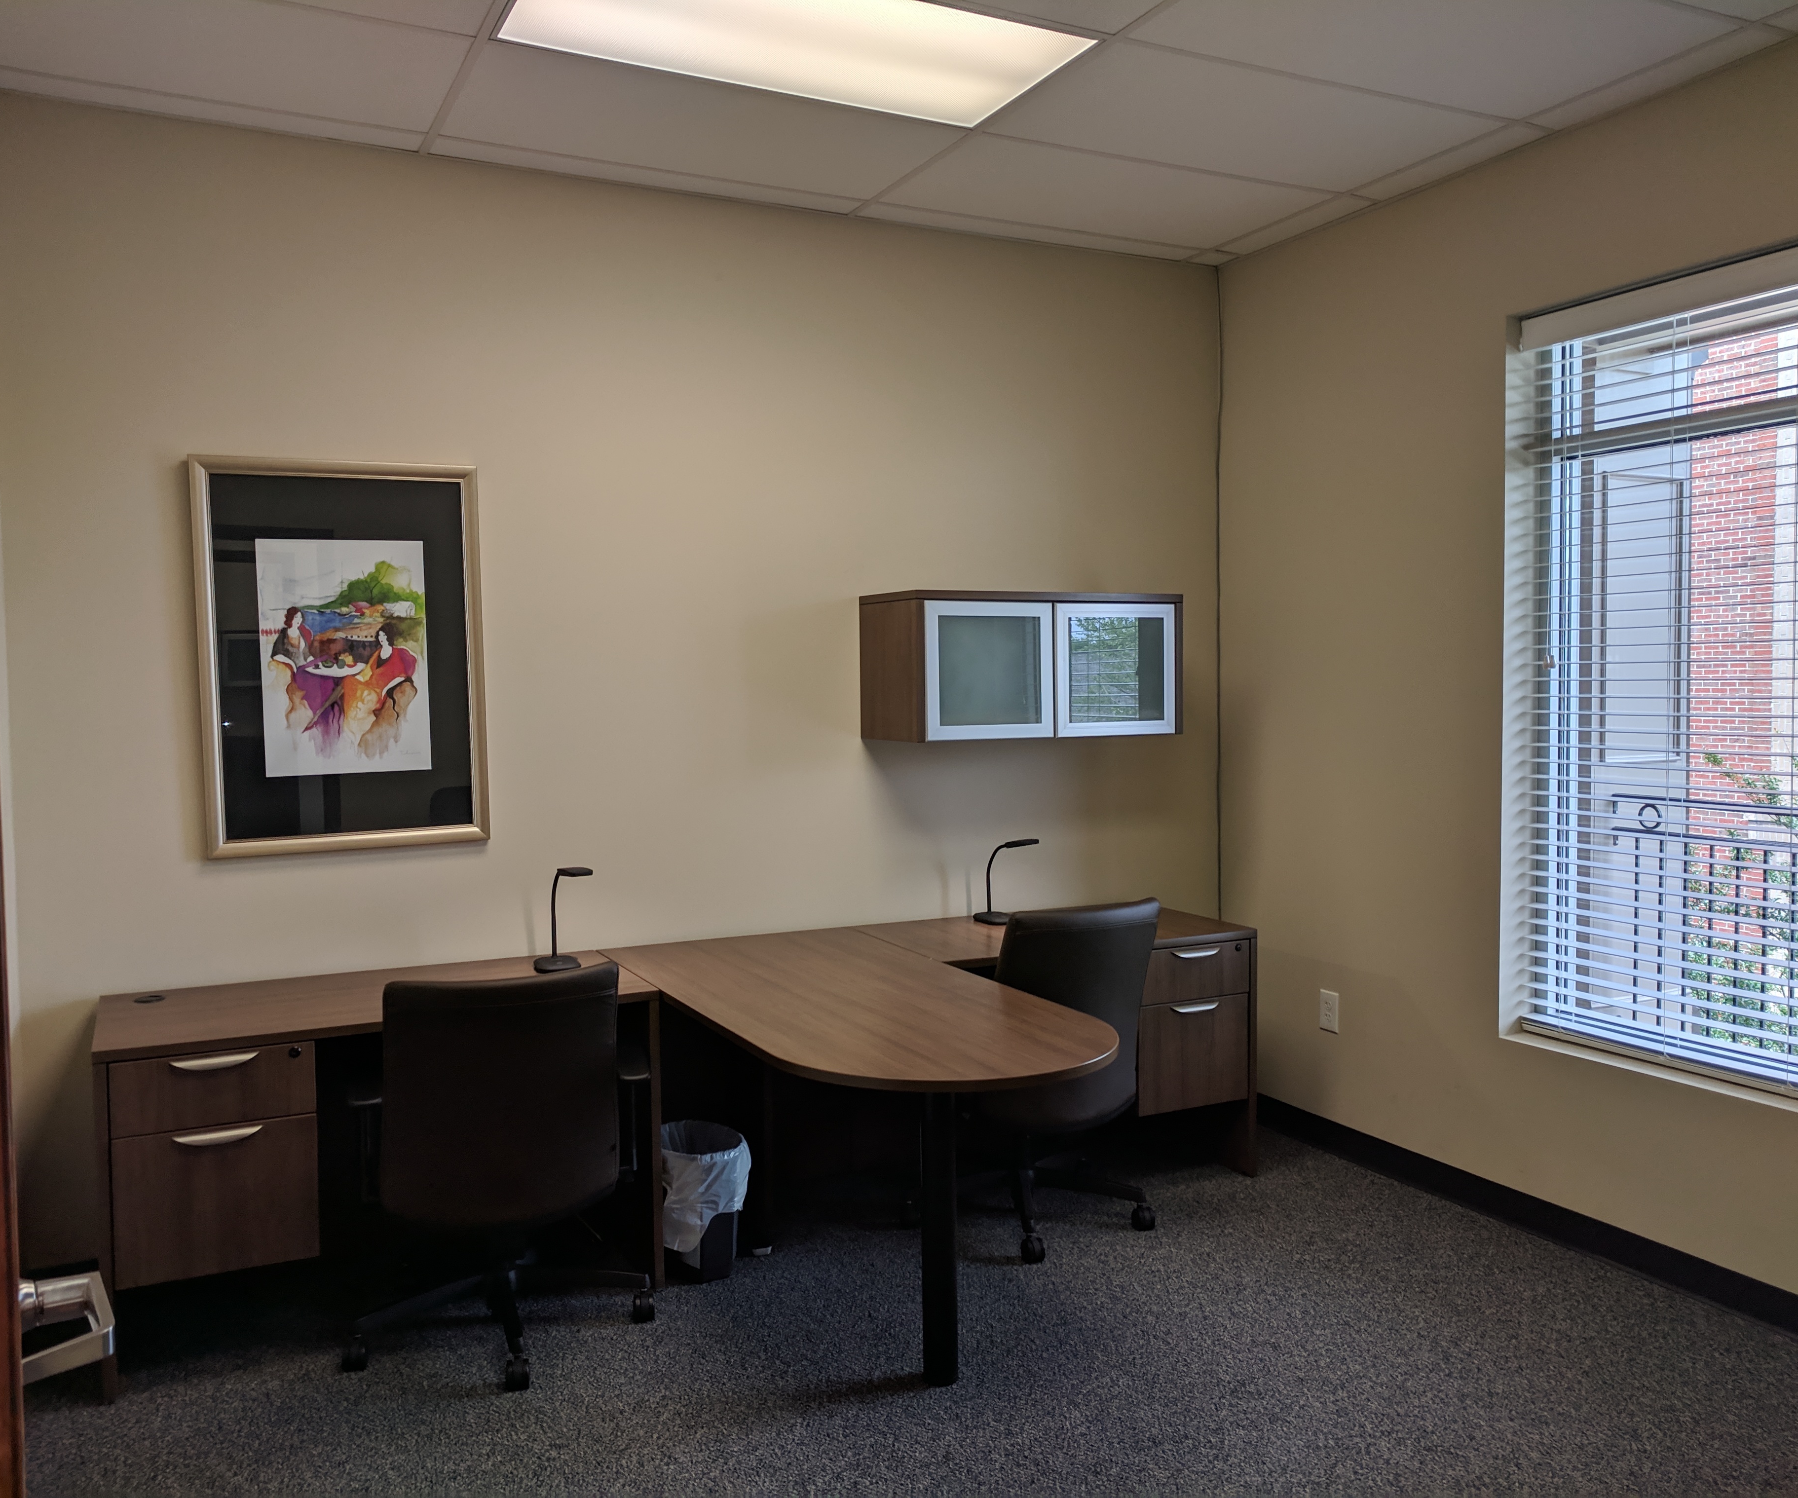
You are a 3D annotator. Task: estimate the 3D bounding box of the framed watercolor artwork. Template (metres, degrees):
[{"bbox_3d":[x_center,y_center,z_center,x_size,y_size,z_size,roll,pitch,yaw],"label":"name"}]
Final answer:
[{"bbox_3d":[-1.392,-0.234,3.789,0.680,0.978,0.035,-2,3,-27],"label":"framed watercolor artwork"}]

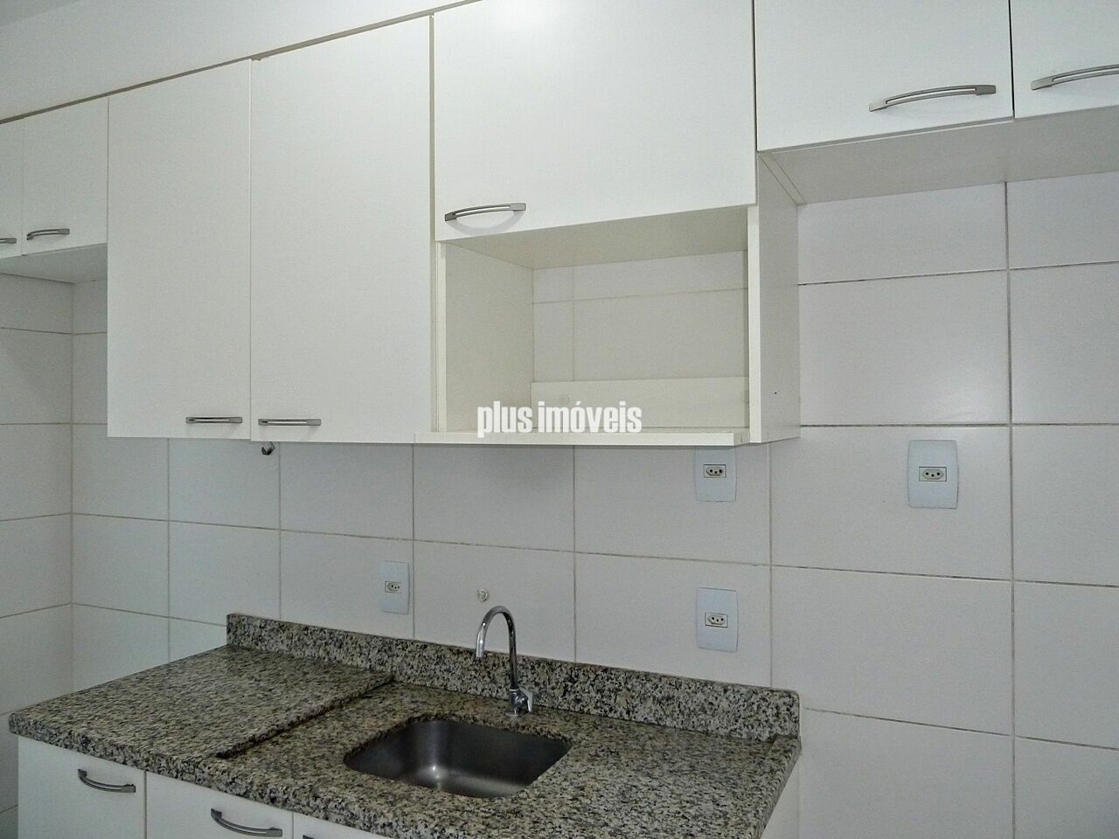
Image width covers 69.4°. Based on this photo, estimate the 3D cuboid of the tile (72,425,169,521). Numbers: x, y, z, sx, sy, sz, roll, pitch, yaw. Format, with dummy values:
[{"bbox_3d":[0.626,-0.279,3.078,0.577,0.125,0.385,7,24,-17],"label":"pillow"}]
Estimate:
[{"bbox_3d":[-1.262,0.151,2.309,0.399,0.263,0.009,0,0,25],"label":"tile"}]

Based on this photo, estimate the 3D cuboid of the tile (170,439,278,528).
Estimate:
[{"bbox_3d":[-0.894,0.150,2.140,0.405,0.263,0.009,0,0,25],"label":"tile"}]

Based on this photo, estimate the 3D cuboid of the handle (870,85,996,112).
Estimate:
[{"bbox_3d":[0.512,-0.441,1.108,0.156,0.014,0.024,0,0,25],"label":"handle"}]

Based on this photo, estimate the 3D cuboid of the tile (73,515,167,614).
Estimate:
[{"bbox_3d":[-1.262,0.416,2.320,0.404,0.266,0.010,0,0,25],"label":"tile"}]

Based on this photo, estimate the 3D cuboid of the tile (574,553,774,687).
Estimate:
[{"bbox_3d":[0.220,0.410,1.640,0.408,0.266,0.010,0,0,25],"label":"tile"}]

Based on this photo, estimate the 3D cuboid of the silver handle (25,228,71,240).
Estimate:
[{"bbox_3d":[-1.152,-0.414,1.799,0.150,0.014,0.028,0,0,25],"label":"silver handle"}]

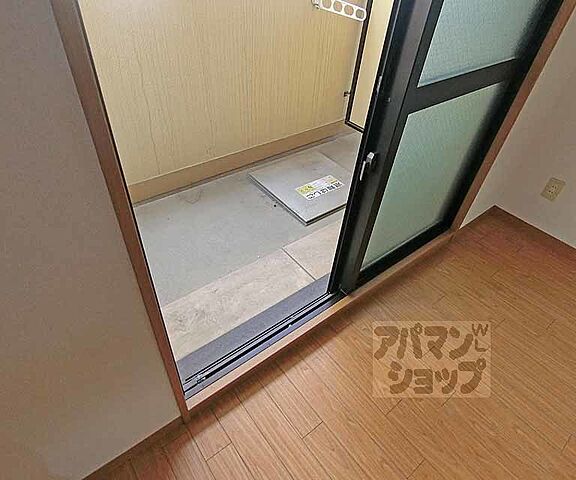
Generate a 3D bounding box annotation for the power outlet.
[{"bbox_3d":[1.477,-0.280,1.838,0.010,0.118,0.070,-24,49,-31],"label":"power outlet"}]

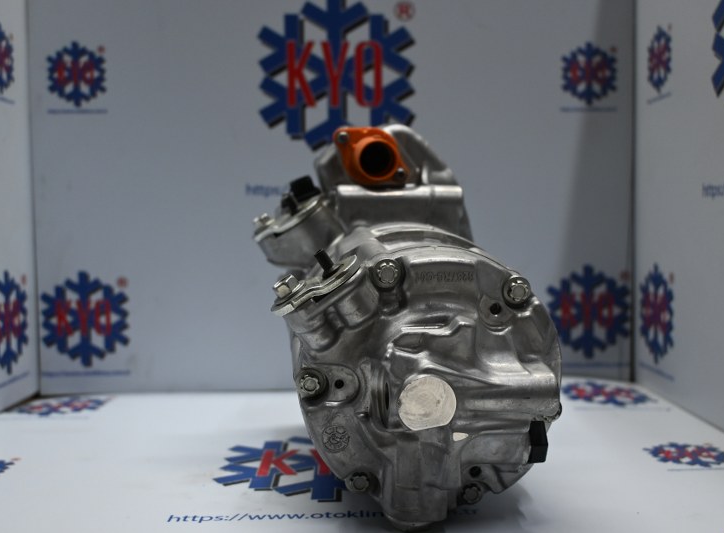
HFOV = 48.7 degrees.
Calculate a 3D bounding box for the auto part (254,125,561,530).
[{"bbox_3d":[0.013,0.011,0.462,0.150,0.190,0.235,0,8,-8],"label":"auto part"}]

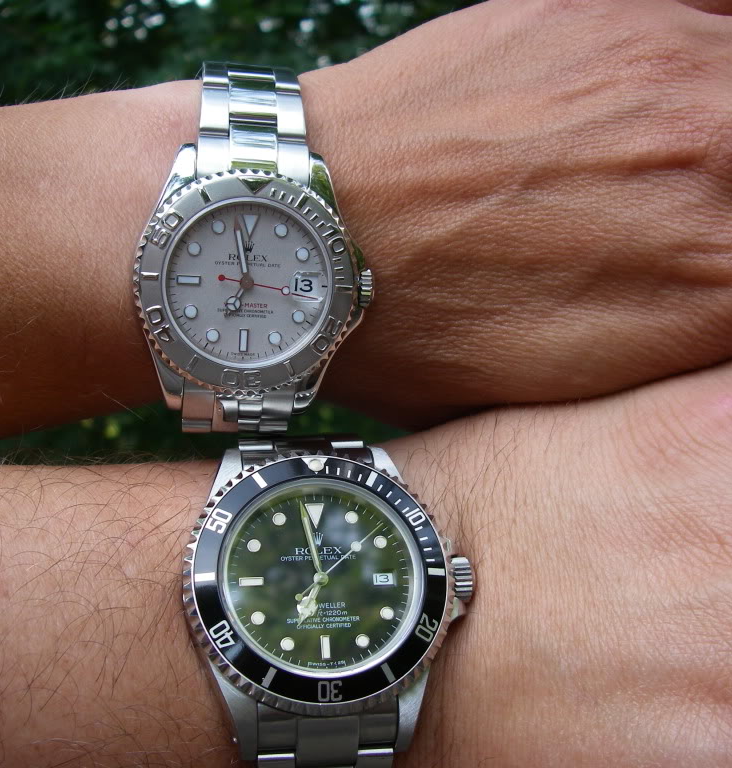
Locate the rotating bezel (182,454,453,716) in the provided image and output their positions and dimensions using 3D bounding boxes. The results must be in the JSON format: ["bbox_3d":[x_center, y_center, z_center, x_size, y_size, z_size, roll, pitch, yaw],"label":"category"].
[{"bbox_3d":[-0.007,0.028,0.166,0.040,0.004,0.040,-1,64,-11],"label":"rotating bezel"}]

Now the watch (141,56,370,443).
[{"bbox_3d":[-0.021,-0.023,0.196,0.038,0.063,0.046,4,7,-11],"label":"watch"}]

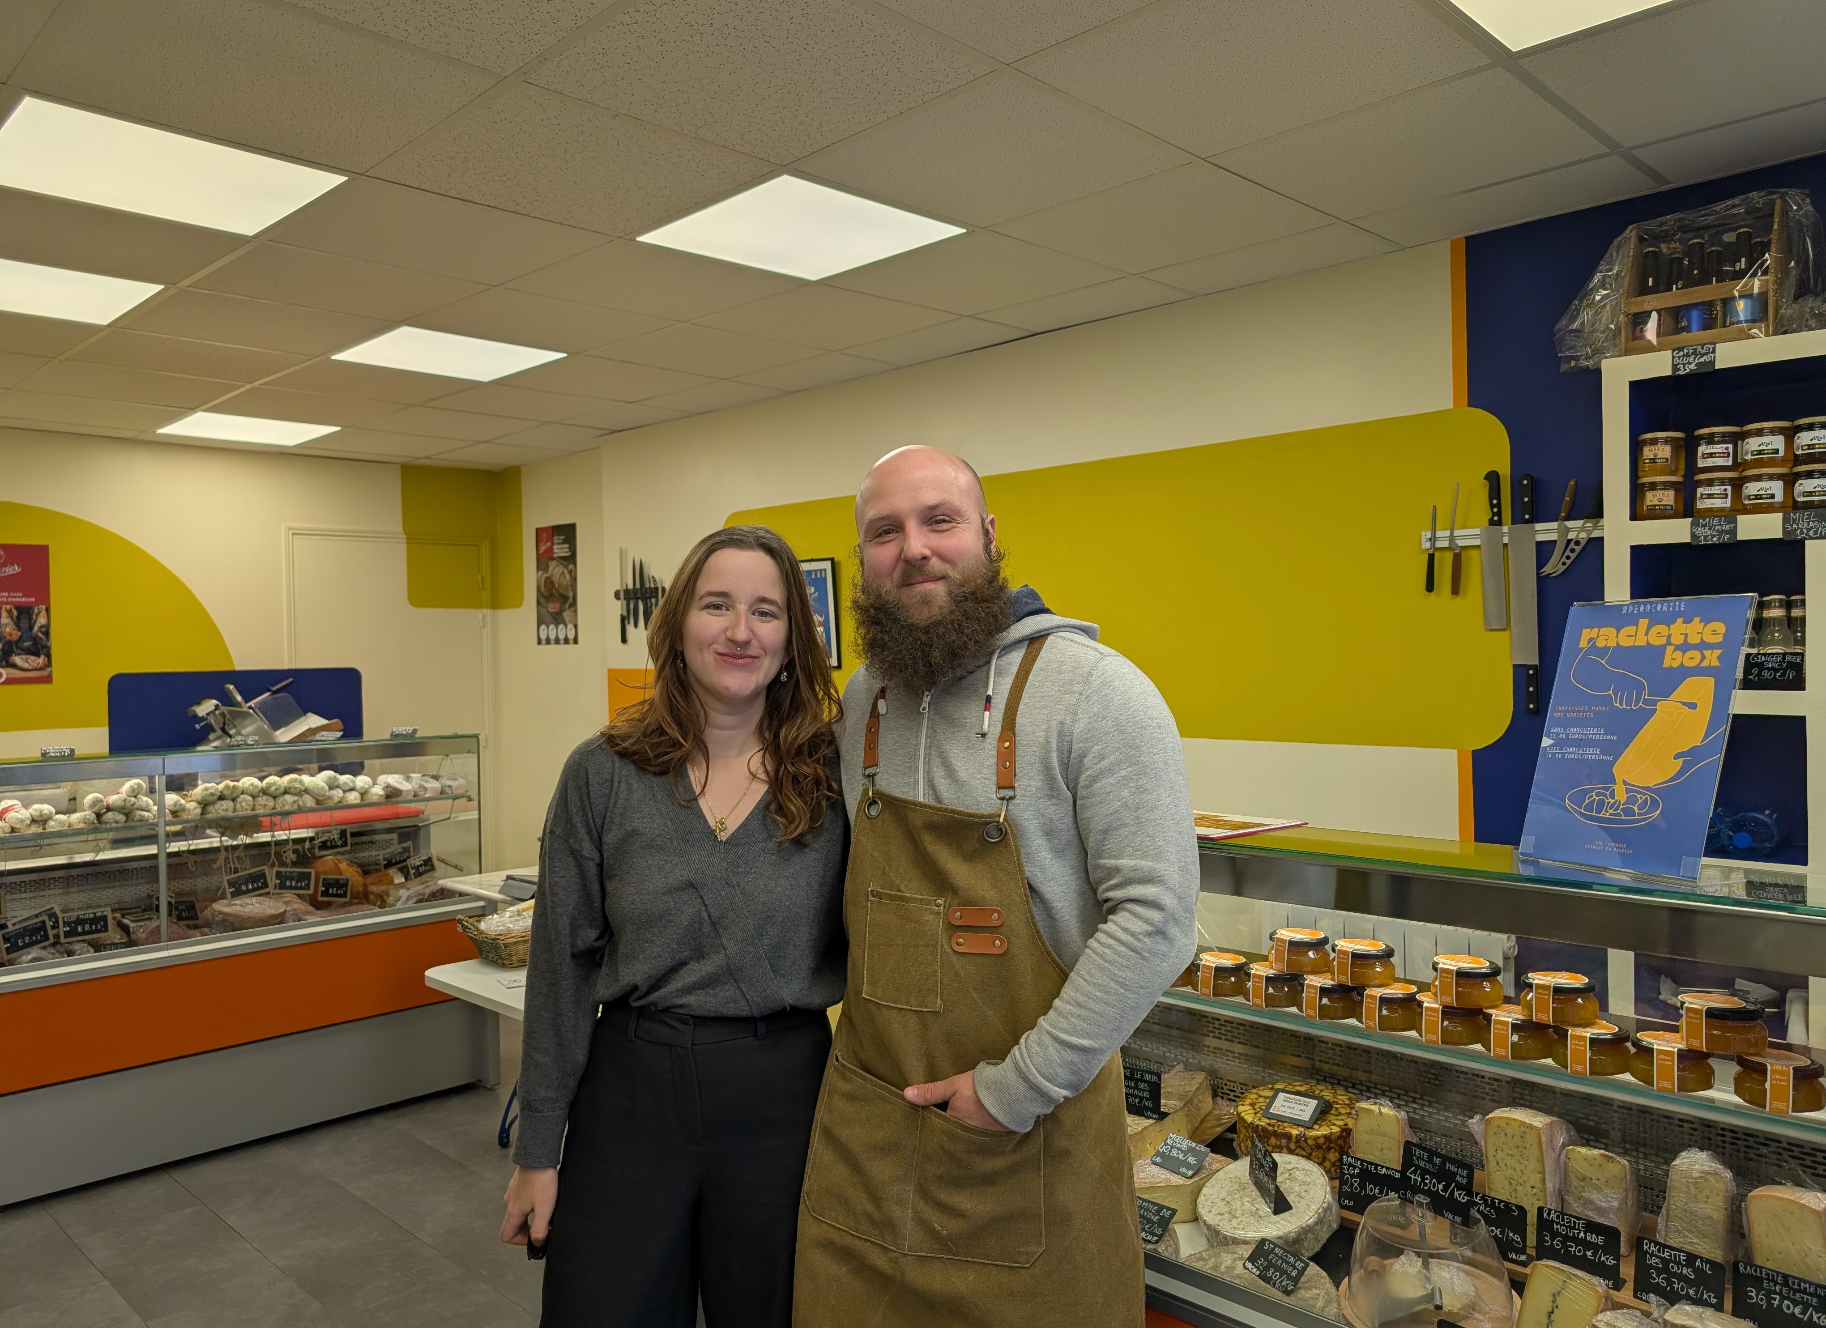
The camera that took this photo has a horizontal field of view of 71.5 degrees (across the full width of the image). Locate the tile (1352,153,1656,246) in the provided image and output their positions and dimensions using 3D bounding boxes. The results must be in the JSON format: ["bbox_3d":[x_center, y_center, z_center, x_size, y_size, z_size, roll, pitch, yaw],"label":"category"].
[{"bbox_3d":[1.345,-1.058,2.906,0.598,0.018,0.295,0,1,44],"label":"tile"}]

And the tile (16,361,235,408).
[{"bbox_3d":[-2.828,-1.012,4.611,0.597,0.020,0.597,0,2,44],"label":"tile"}]

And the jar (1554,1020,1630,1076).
[{"bbox_3d":[0.745,0.420,1.390,0.075,0.046,0.075,-1,1,0],"label":"jar"}]

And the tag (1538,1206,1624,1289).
[{"bbox_3d":[0.873,0.760,1.656,0.098,0.075,0.030,0,2,44],"label":"tag"}]

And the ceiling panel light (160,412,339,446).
[{"bbox_3d":[-2.879,-1.034,5.530,0.595,0.020,0.595,0,2,44],"label":"ceiling panel light"}]

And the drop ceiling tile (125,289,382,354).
[{"bbox_3d":[-1.976,-1.011,3.818,0.598,0.018,0.598,0,1,44],"label":"drop ceiling tile"}]

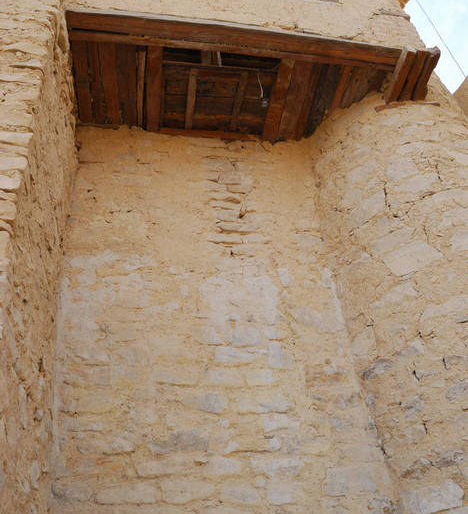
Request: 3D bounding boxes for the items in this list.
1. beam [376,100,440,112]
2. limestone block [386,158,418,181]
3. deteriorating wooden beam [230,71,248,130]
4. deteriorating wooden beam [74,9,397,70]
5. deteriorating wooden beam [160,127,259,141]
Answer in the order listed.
[{"bbox_3d":[1.923,-1.673,5.837,0.729,0.060,0.100,-7,-44,-1],"label":"beam"},{"bbox_3d":[1.548,-0.750,4.789,0.250,0.170,0.150,-23,-45,15],"label":"limestone block"},{"bbox_3d":[0.068,-1.694,5.745,0.075,0.050,0.724,3,-45,-12],"label":"deteriorating wooden beam"},{"bbox_3d":[0.073,-2.165,5.247,3.341,0.120,0.200,2,-45,-11],"label":"deteriorating wooden beam"},{"bbox_3d":[-0.269,-1.391,5.955,1.122,0.080,0.090,3,-45,-12],"label":"deteriorating wooden beam"}]

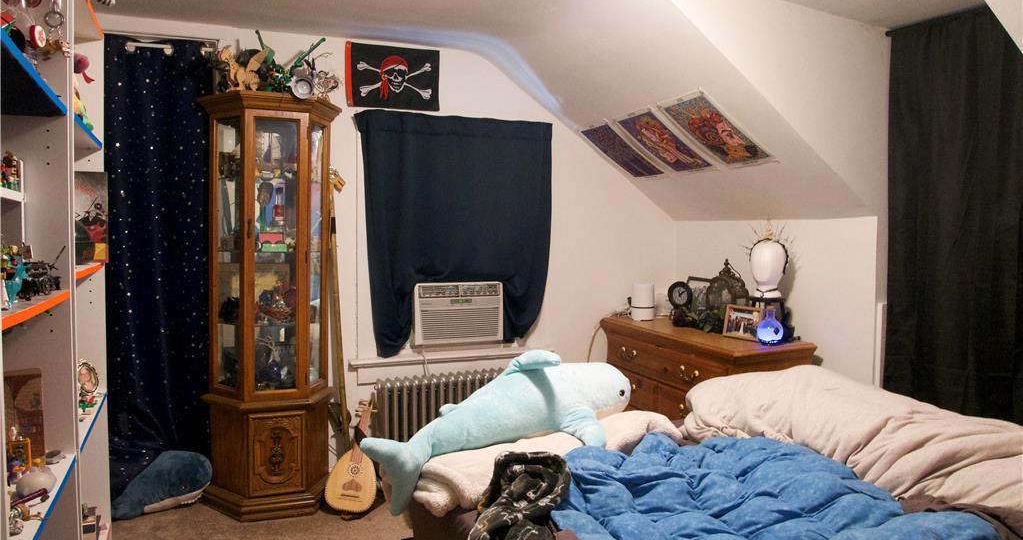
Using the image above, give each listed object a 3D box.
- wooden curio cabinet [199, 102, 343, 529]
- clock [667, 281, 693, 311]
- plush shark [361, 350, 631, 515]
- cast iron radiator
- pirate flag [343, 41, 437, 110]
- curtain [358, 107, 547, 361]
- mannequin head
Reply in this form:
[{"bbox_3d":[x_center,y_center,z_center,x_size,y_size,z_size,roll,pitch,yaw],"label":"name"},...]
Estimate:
[{"bbox_3d":[-1.047,0.160,3.143,0.640,1.800,0.340,-1,3,-20],"label":"wooden curio cabinet"},{"bbox_3d":[0.863,0.131,3.643,0.123,0.150,0.060,3,4,40],"label":"clock"},{"bbox_3d":[-0.034,0.442,2.084,0.830,0.370,0.390,-8,5,-15],"label":"plush shark"},{"bbox_3d":[-0.294,0.775,3.444,0.720,0.540,0.170,-1,3,-25],"label":"cast iron radiator"},{"bbox_3d":[-0.575,-0.941,3.454,0.460,0.305,0.015,-1,3,-20],"label":"pirate flag"},{"bbox_3d":[-0.258,-0.174,3.544,1.000,1.180,0.130,-1,3,-20],"label":"curtain"},{"bbox_3d":[1.109,-0.011,3.062,0.190,0.255,0.155,-3,4,-44],"label":"mannequin head"}]

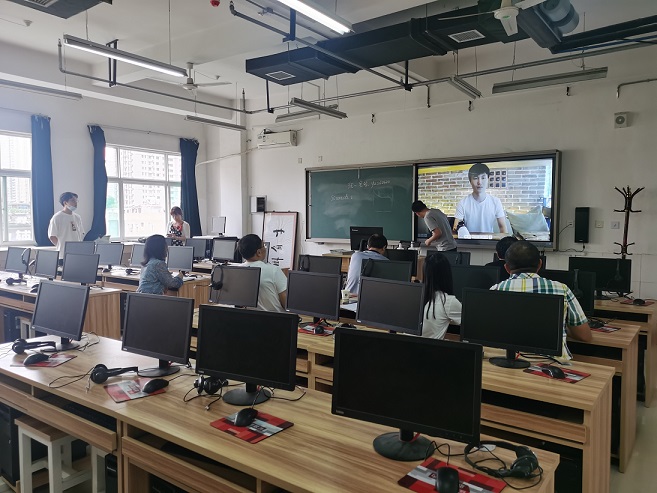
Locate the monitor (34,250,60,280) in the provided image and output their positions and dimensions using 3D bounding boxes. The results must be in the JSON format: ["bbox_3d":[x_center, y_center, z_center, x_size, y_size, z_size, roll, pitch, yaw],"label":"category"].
[{"bbox_3d":[-3.118,0.228,5.730,0.477,0.352,0.190,2,4,36],"label":"monitor"}]

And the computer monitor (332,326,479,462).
[{"bbox_3d":[0.234,0.449,1.585,0.477,0.352,0.190,2,4,30],"label":"computer monitor"}]

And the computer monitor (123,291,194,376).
[{"bbox_3d":[-0.811,0.413,2.432,0.483,0.360,0.190,2,4,32],"label":"computer monitor"}]

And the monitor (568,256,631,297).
[{"bbox_3d":[2.461,0.285,4.648,0.500,0.365,0.200,2,4,35],"label":"monitor"}]

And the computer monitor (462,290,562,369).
[{"bbox_3d":[0.902,0.400,2.540,0.483,0.360,0.190,2,4,34],"label":"computer monitor"}]

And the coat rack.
[{"bbox_3d":[3.292,0.231,5.732,0.420,1.794,0.420,2,4,36],"label":"coat rack"}]

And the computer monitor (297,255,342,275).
[{"bbox_3d":[-0.080,0.272,4.659,0.483,0.360,0.190,2,4,36],"label":"computer monitor"}]

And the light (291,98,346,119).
[{"bbox_3d":[-0.096,-1.845,6.886,0.125,0.075,1.220,2,4,36],"label":"light"}]

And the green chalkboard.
[{"bbox_3d":[0.454,-0.672,8.247,2.060,1.190,0.080,2,4,36],"label":"green chalkboard"}]

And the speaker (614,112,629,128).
[{"bbox_3d":[3.432,-1.457,5.994,0.129,0.177,0.160,2,4,36],"label":"speaker"}]

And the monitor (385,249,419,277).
[{"bbox_3d":[0.797,0.221,5.886,0.500,0.365,0.200,2,4,35],"label":"monitor"}]

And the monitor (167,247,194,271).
[{"bbox_3d":[-1.763,0.188,6.146,0.475,0.345,0.195,2,4,36],"label":"monitor"}]

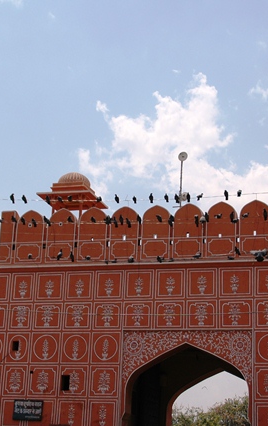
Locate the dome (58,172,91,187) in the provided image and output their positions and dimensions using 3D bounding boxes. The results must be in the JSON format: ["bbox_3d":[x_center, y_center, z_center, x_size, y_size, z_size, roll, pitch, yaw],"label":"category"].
[{"bbox_3d":[-3.216,-1.708,46.508,1.743,1.017,1.743,-3,-19,16],"label":"dome"}]

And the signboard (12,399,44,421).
[{"bbox_3d":[-4.593,8.563,36.983,1.347,0.865,0.060,-3,-19,16],"label":"signboard"}]

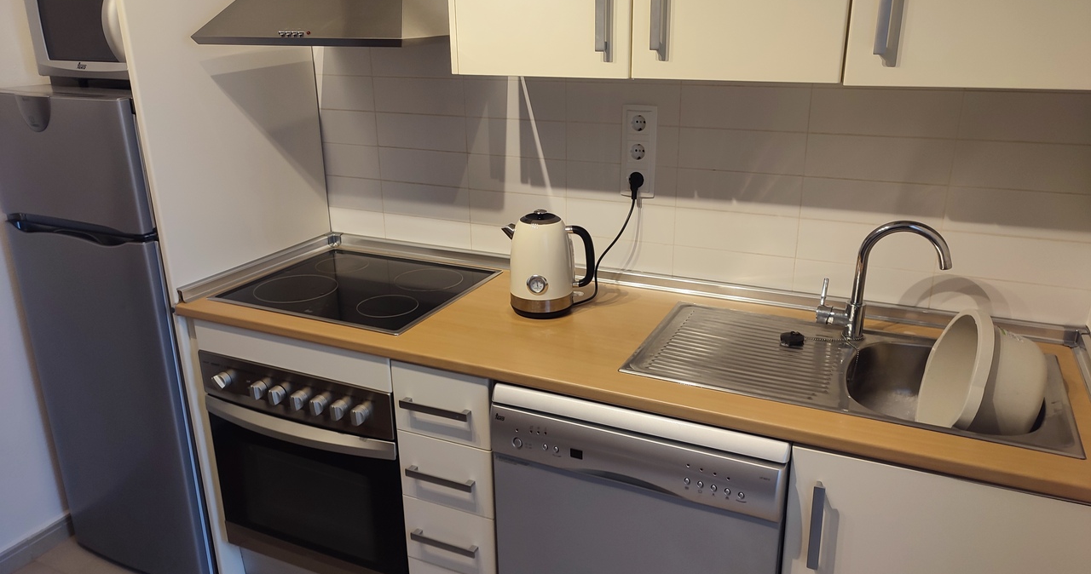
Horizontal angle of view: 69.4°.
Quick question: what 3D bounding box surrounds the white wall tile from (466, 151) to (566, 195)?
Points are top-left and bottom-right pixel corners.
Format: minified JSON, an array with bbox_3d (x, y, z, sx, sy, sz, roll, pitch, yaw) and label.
[{"bbox_3d":[-0.078,-0.306,2.142,0.298,0.098,0.010,8,21,24],"label":"white wall tile"}]

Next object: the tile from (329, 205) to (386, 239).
[{"bbox_3d":[-0.578,-0.190,2.433,0.208,0.098,0.010,8,21,24],"label":"tile"}]

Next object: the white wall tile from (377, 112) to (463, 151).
[{"bbox_3d":[-0.354,-0.443,2.252,0.300,0.098,0.010,8,21,24],"label":"white wall tile"}]

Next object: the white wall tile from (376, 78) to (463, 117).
[{"bbox_3d":[-0.354,-0.535,2.212,0.299,0.098,0.010,8,21,24],"label":"white wall tile"}]

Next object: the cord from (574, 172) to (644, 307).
[{"bbox_3d":[0.158,-0.120,1.963,0.130,0.315,0.190,8,21,24],"label":"cord"}]

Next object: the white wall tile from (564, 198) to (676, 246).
[{"bbox_3d":[0.195,-0.175,2.064,0.299,0.098,0.010,8,21,24],"label":"white wall tile"}]

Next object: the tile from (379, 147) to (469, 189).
[{"bbox_3d":[-0.350,-0.345,2.264,0.298,0.098,0.010,8,21,24],"label":"tile"}]

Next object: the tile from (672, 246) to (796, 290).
[{"bbox_3d":[0.469,-0.047,1.973,0.299,0.087,0.010,8,21,24],"label":"tile"}]

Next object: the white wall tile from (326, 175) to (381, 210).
[{"bbox_3d":[-0.581,-0.284,2.411,0.205,0.098,0.010,8,21,24],"label":"white wall tile"}]

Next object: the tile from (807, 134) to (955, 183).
[{"bbox_3d":[0.739,-0.286,1.756,0.299,0.098,0.010,8,21,24],"label":"tile"}]

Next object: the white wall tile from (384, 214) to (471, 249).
[{"bbox_3d":[-0.350,-0.162,2.349,0.300,0.092,0.010,8,21,24],"label":"white wall tile"}]

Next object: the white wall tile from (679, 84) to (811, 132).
[{"bbox_3d":[0.465,-0.419,1.846,0.299,0.098,0.010,8,21,24],"label":"white wall tile"}]

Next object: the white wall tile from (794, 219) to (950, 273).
[{"bbox_3d":[0.744,-0.099,1.829,0.300,0.098,0.010,8,21,24],"label":"white wall tile"}]

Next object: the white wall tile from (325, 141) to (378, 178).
[{"bbox_3d":[-0.586,-0.381,2.388,0.210,0.098,0.010,8,21,24],"label":"white wall tile"}]

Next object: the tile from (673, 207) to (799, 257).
[{"bbox_3d":[0.468,-0.136,1.942,0.299,0.098,0.010,8,21,24],"label":"tile"}]

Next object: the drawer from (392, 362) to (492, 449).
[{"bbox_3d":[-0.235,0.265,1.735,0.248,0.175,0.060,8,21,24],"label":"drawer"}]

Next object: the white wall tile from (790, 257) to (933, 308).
[{"bbox_3d":[0.746,-0.007,1.861,0.300,0.092,0.010,8,21,24],"label":"white wall tile"}]

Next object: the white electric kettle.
[{"bbox_3d":[0.007,-0.063,1.894,0.223,0.248,0.151,2,19,7],"label":"white electric kettle"}]

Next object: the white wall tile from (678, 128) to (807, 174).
[{"bbox_3d":[0.463,-0.324,1.866,0.298,0.098,0.010,8,21,24],"label":"white wall tile"}]

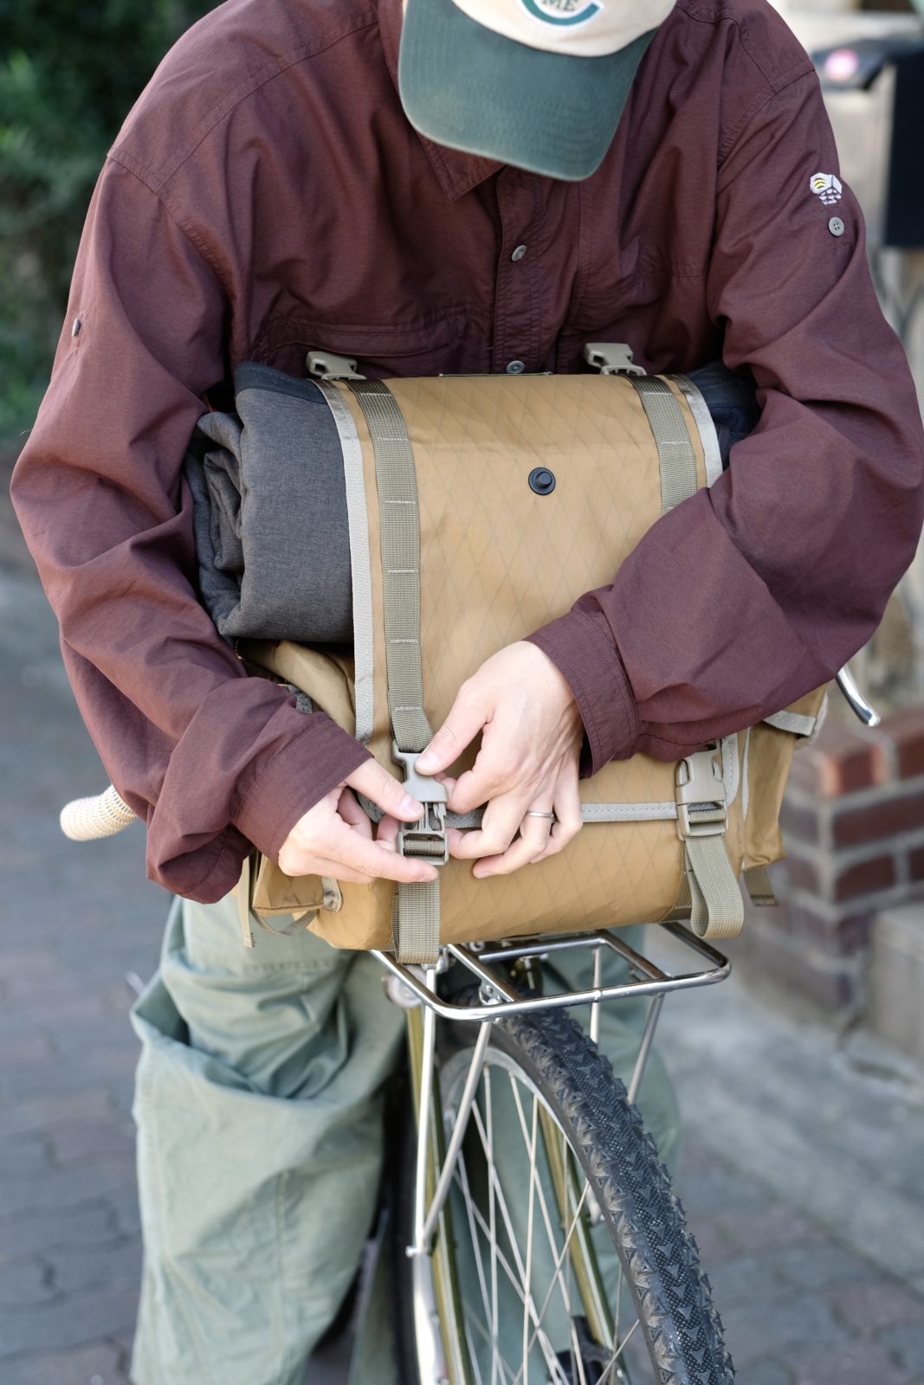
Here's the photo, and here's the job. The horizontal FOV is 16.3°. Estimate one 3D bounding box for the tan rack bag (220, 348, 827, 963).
[{"bbox_3d":[0.026,-0.029,2.220,0.405,0.355,0.220,-4,16,-15],"label":"tan rack bag"}]

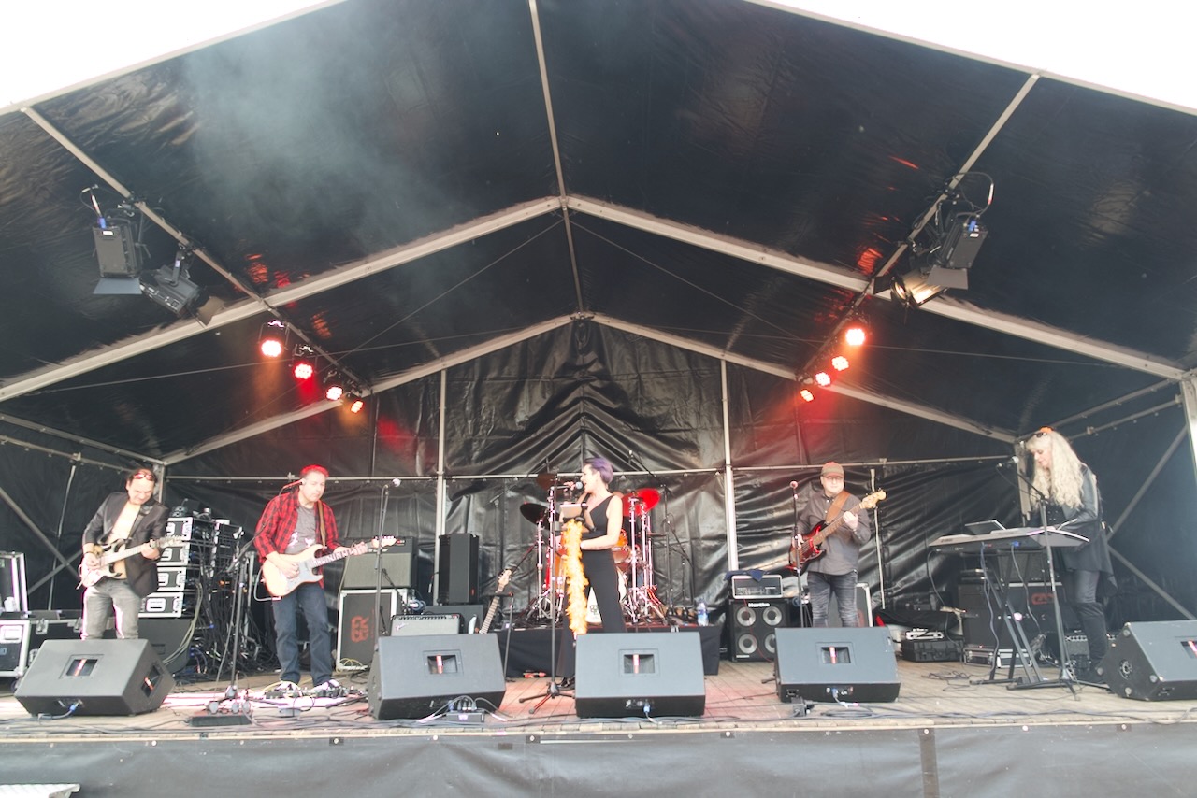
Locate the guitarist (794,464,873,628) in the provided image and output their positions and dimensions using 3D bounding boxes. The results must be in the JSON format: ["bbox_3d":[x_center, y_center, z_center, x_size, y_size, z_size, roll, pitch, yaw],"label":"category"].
[{"bbox_3d":[1.989,1.398,6.681,0.600,1.750,0.420,-5,-14,17],"label":"guitarist"}]

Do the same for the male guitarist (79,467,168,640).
[{"bbox_3d":[-3.889,1.444,6.512,0.720,1.780,0.550,8,-17,-33],"label":"male guitarist"}]

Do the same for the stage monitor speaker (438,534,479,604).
[{"bbox_3d":[-1.457,1.769,8.317,0.330,0.720,0.380,-9,-16,29],"label":"stage monitor speaker"}]

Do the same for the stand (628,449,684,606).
[{"bbox_3d":[0.610,1.353,8.148,0.550,1.750,0.550,-1,-14,1],"label":"stand"}]

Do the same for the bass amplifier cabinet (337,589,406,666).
[{"bbox_3d":[-2.230,2.275,7.915,0.550,0.740,0.430,-1,-14,1],"label":"bass amplifier cabinet"}]

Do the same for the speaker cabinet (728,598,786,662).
[{"bbox_3d":[1.629,2.363,8.187,0.580,0.600,0.420,-1,-14,1],"label":"speaker cabinet"}]

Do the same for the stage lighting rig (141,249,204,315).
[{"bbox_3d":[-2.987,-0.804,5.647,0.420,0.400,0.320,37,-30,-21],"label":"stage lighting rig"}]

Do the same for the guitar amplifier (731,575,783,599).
[{"bbox_3d":[1.596,1.922,8.153,0.520,0.240,0.330,-2,-14,3],"label":"guitar amplifier"}]

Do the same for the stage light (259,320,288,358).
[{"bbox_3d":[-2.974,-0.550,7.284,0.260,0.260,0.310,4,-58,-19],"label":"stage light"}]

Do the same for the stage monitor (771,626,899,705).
[{"bbox_3d":[1.419,1.635,4.933,0.690,0.430,0.560,-2,-14,4],"label":"stage monitor"}]

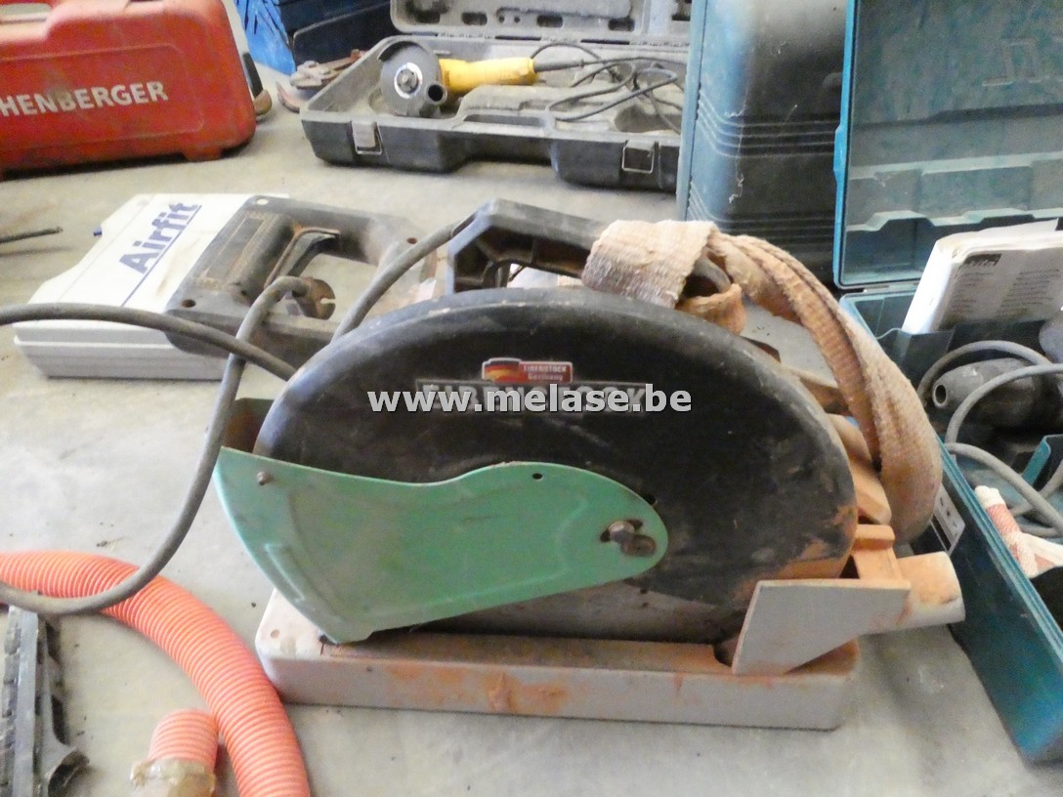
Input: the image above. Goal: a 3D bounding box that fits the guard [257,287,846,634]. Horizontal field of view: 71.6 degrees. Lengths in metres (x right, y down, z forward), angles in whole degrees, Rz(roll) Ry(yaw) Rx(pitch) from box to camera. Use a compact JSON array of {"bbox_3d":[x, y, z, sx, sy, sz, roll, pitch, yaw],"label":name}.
[{"bbox_3d":[0.009,0.057,0.452,0.374,0.295,0.060,2,41,3],"label":"guard"}]

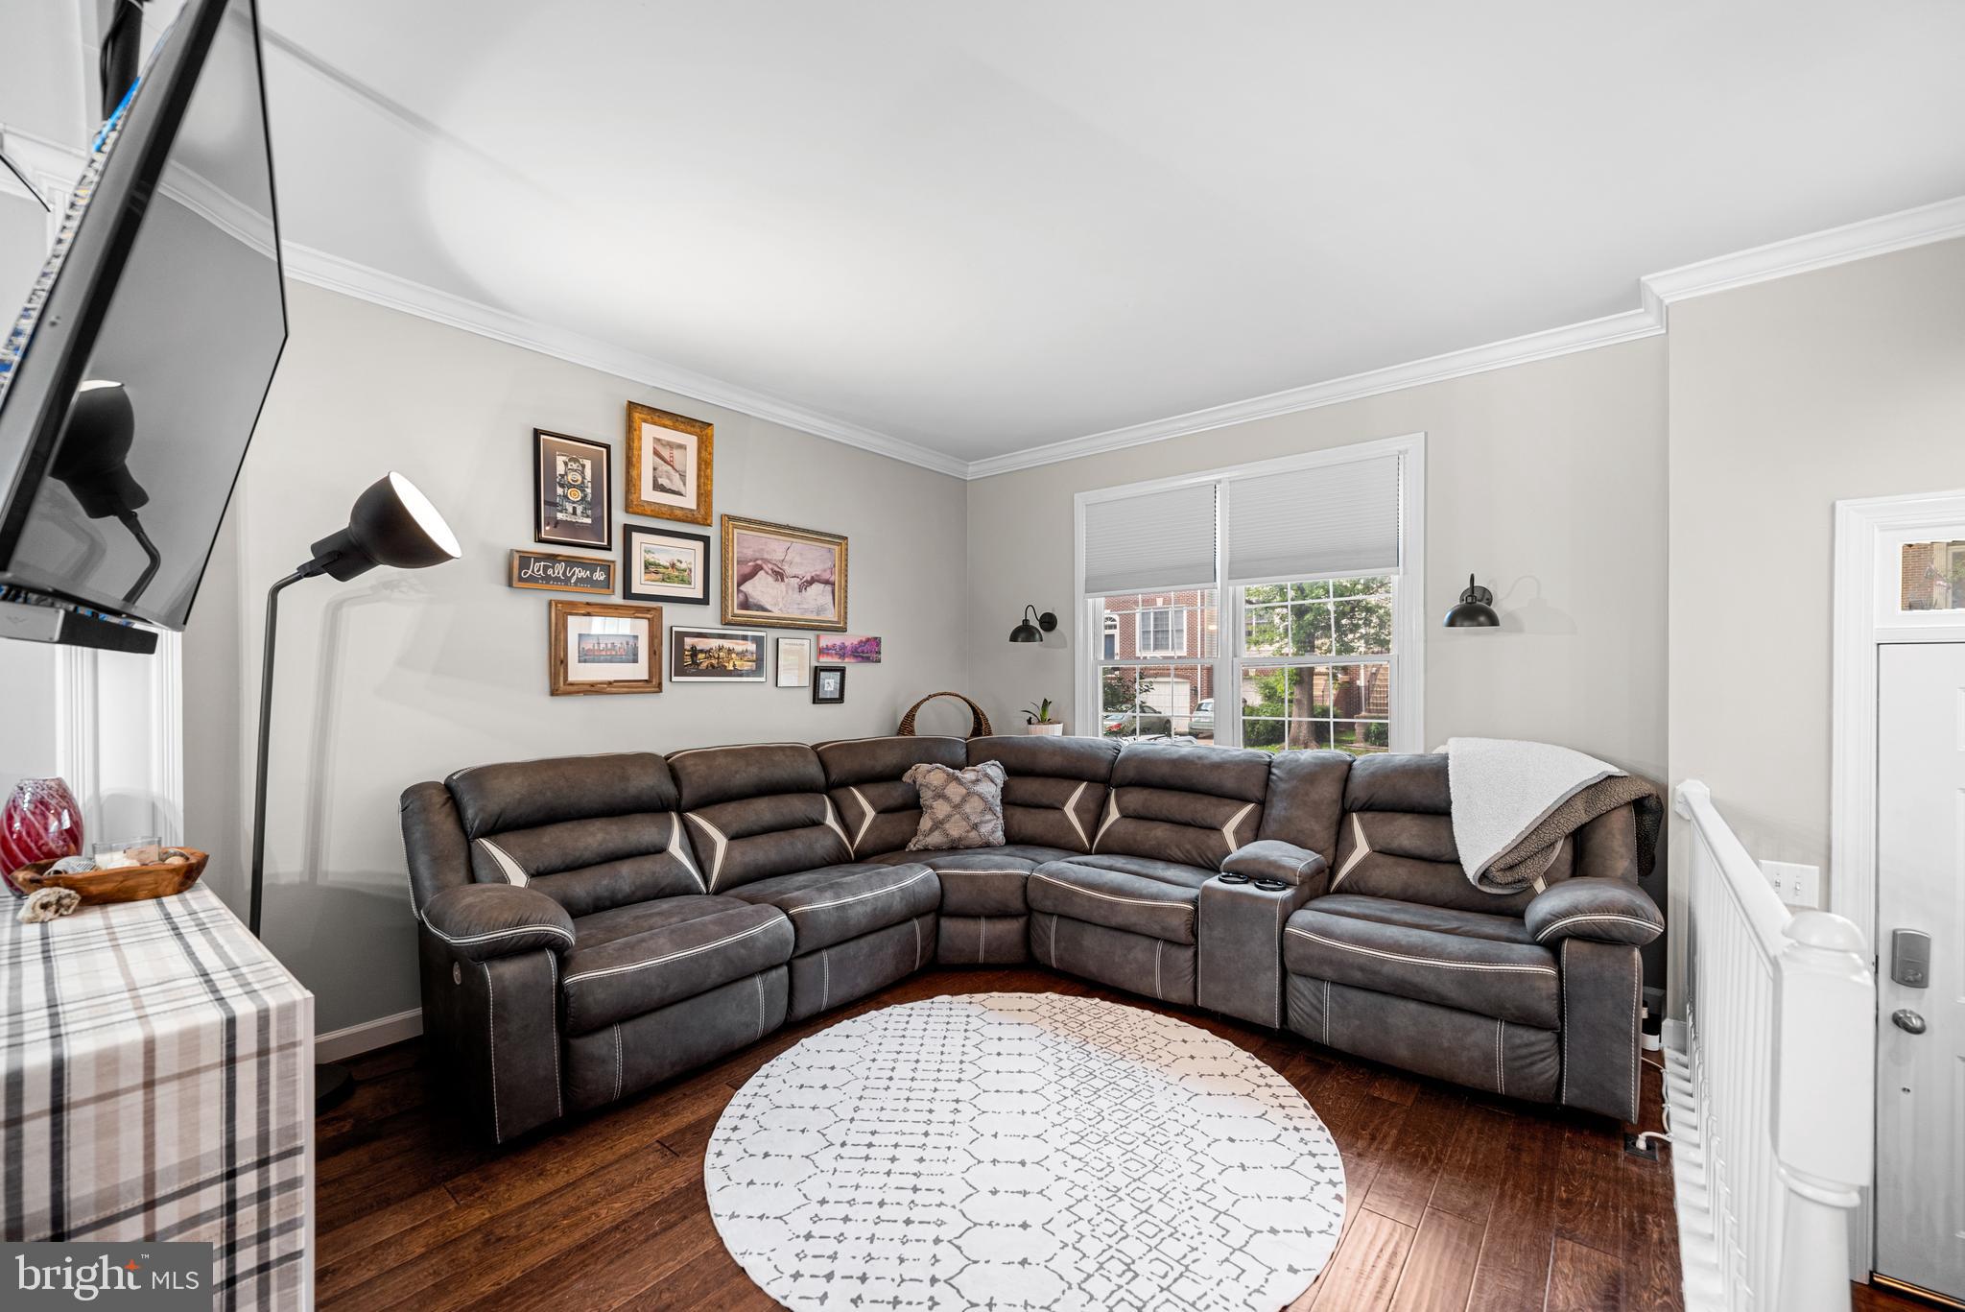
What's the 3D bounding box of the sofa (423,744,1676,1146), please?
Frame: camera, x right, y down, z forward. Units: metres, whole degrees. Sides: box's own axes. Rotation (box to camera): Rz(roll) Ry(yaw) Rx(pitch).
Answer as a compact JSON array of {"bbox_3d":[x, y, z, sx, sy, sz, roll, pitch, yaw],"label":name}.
[{"bbox_3d":[0.227,0.905,2.795,3.451,0.988,3.151,-1,-2,40],"label":"sofa"}]

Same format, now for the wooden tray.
[{"bbox_3d":[-2.388,0.618,2.104,0.368,0.080,0.220,1,-1,-38],"label":"wooden tray"}]

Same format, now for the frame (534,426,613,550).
[{"bbox_3d":[-1.732,-0.694,3.242,0.022,0.465,0.308,-1,-2,40],"label":"frame"}]

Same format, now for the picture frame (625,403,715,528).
[{"bbox_3d":[-1.454,-0.878,3.562,0.030,0.499,0.418,0,-1,41],"label":"picture frame"}]

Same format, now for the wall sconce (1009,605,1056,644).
[{"bbox_3d":[0.313,-0.195,4.683,0.200,0.235,0.300,-1,-2,40],"label":"wall sconce"}]

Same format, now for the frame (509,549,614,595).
[{"bbox_3d":[-1.749,-0.342,3.205,0.045,0.144,0.397,0,-1,41],"label":"frame"}]

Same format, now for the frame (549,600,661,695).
[{"bbox_3d":[-1.635,-0.029,3.346,0.025,0.393,0.478,0,-1,41],"label":"frame"}]

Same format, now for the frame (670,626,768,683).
[{"bbox_3d":[-1.287,0.000,3.763,0.022,0.265,0.525,-1,-2,40],"label":"frame"}]

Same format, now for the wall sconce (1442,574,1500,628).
[{"bbox_3d":[2.069,-0.233,3.222,0.200,0.235,0.300,-1,-2,40],"label":"wall sconce"}]

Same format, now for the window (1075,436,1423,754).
[{"bbox_3d":[1.285,0.043,4.011,1.850,2.047,0.100,0,-1,41],"label":"window"}]

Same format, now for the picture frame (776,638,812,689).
[{"bbox_3d":[-1.008,0.040,4.087,0.015,0.256,0.204,0,-1,41],"label":"picture frame"}]

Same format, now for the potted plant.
[{"bbox_3d":[0.383,0.405,4.611,0.230,0.300,0.210,-1,-2,40],"label":"potted plant"}]

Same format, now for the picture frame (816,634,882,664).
[{"bbox_3d":[-0.756,-0.036,4.395,0.030,0.154,0.470,-1,-2,40],"label":"picture frame"}]

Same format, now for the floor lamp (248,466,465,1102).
[{"bbox_3d":[-2.021,0.397,2.436,0.578,1.978,0.319,0,-1,-15],"label":"floor lamp"}]

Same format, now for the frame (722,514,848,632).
[{"bbox_3d":[-1.024,-0.416,4.072,0.040,0.544,0.799,-1,-2,40],"label":"frame"}]

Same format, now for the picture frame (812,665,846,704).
[{"bbox_3d":[-0.852,0.165,4.261,0.025,0.207,0.208,0,-1,41],"label":"picture frame"}]

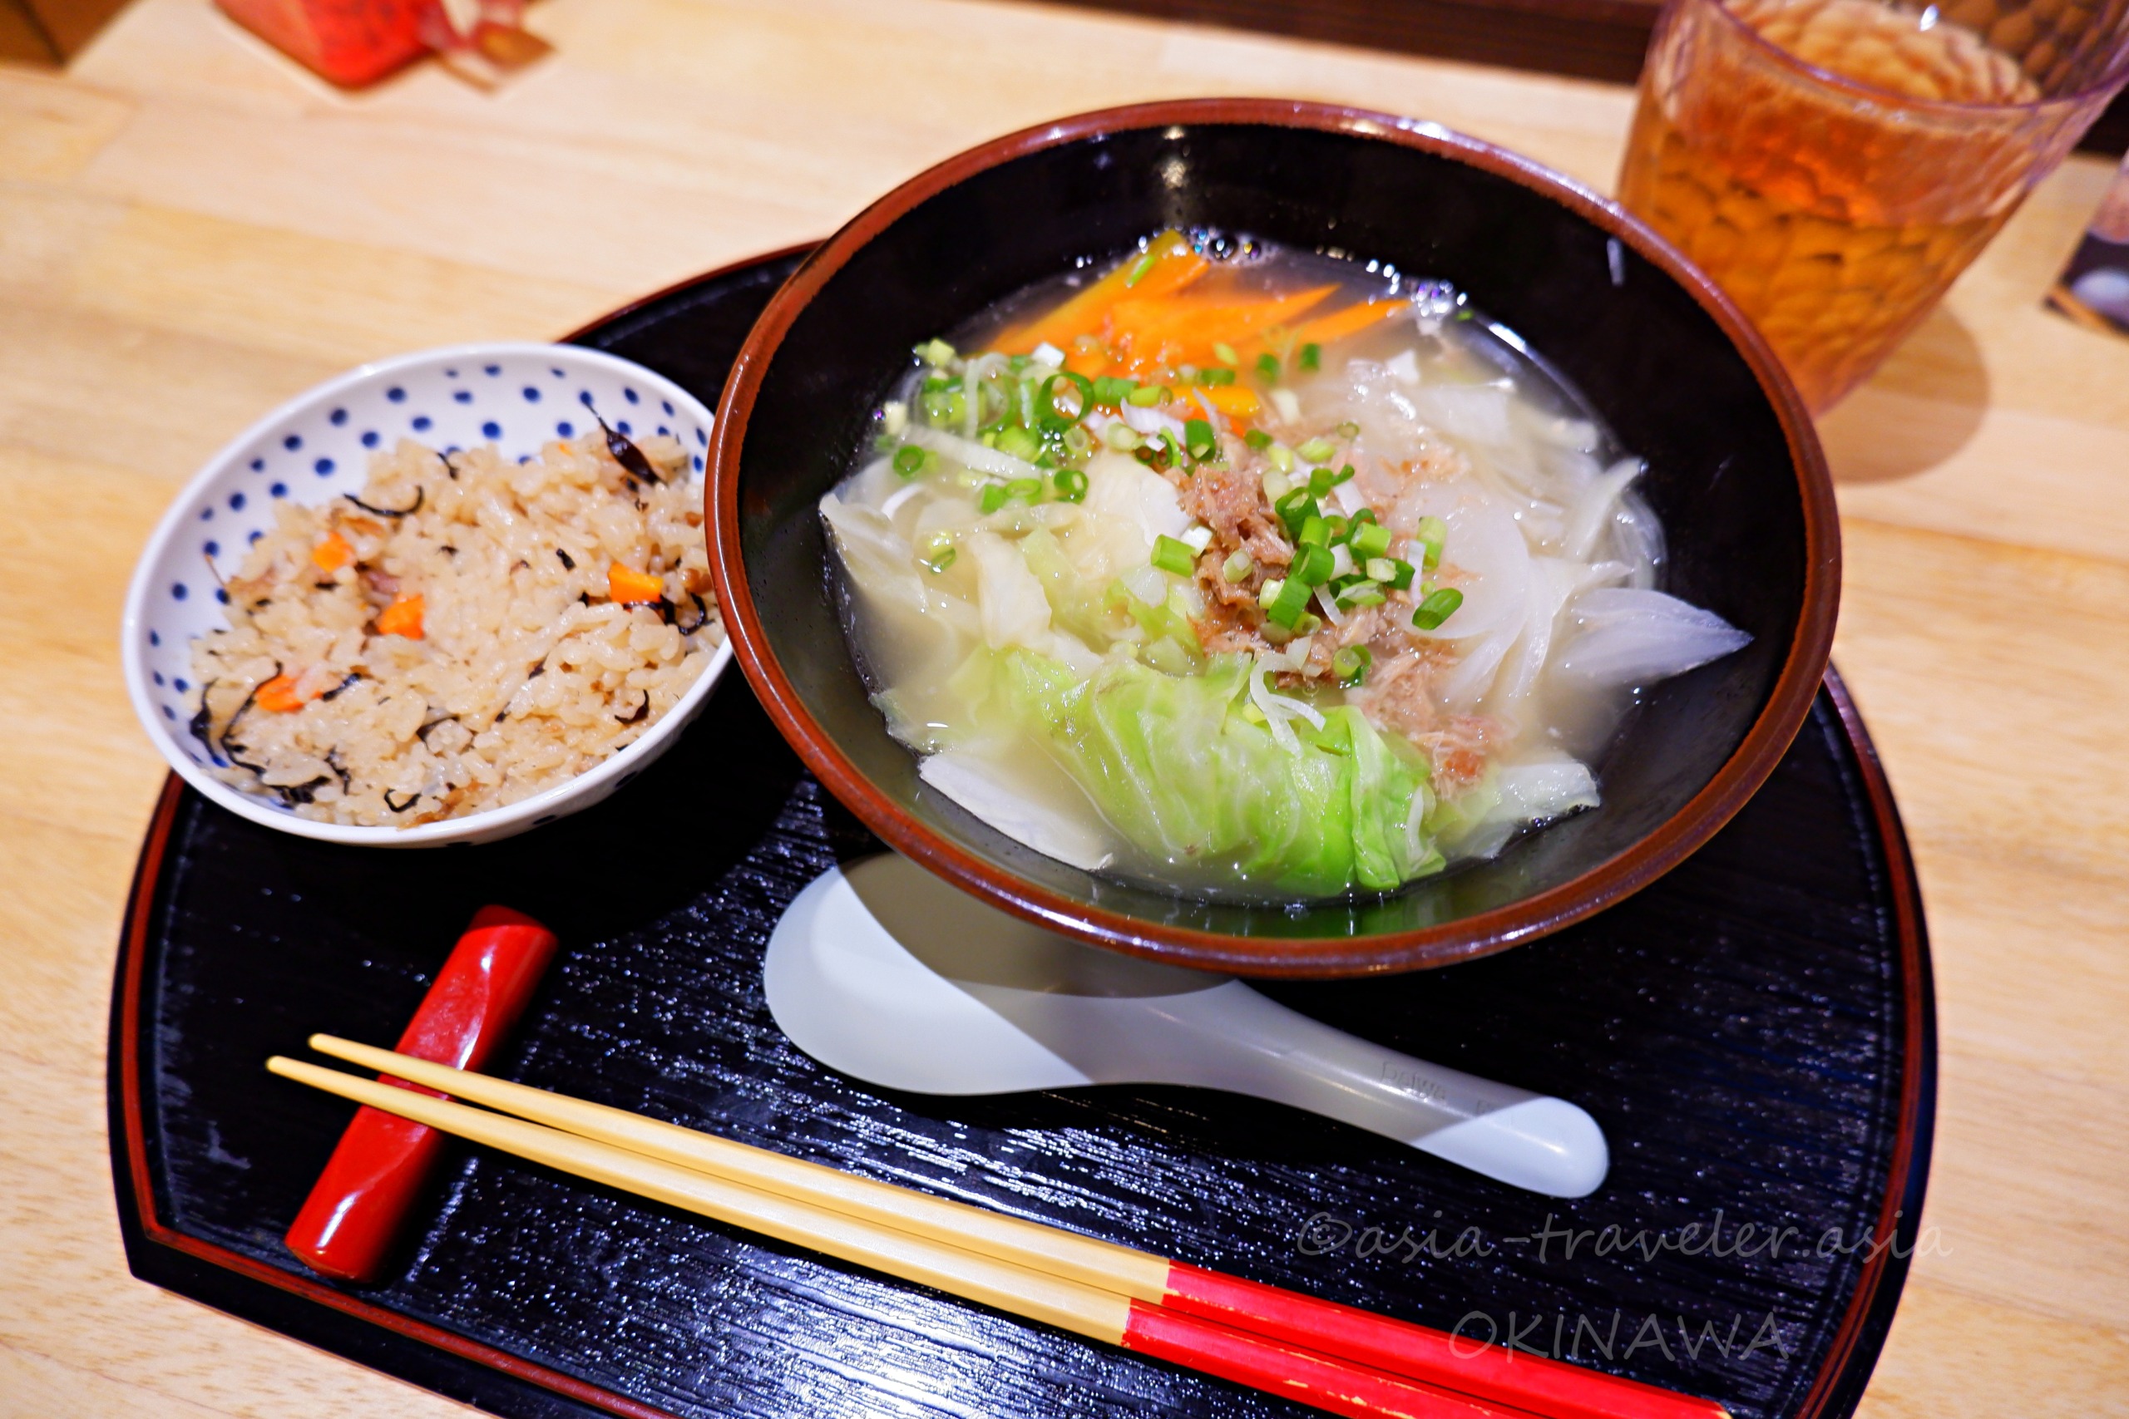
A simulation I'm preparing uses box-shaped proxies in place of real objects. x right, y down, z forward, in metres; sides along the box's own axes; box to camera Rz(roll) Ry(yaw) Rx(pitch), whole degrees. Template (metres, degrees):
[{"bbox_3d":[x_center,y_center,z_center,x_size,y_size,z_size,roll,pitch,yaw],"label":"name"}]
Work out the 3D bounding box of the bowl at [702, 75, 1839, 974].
[{"bbox_3d":[0.032,-0.023,0.249,0.177,0.075,0.177,0,58,0],"label":"bowl"}]

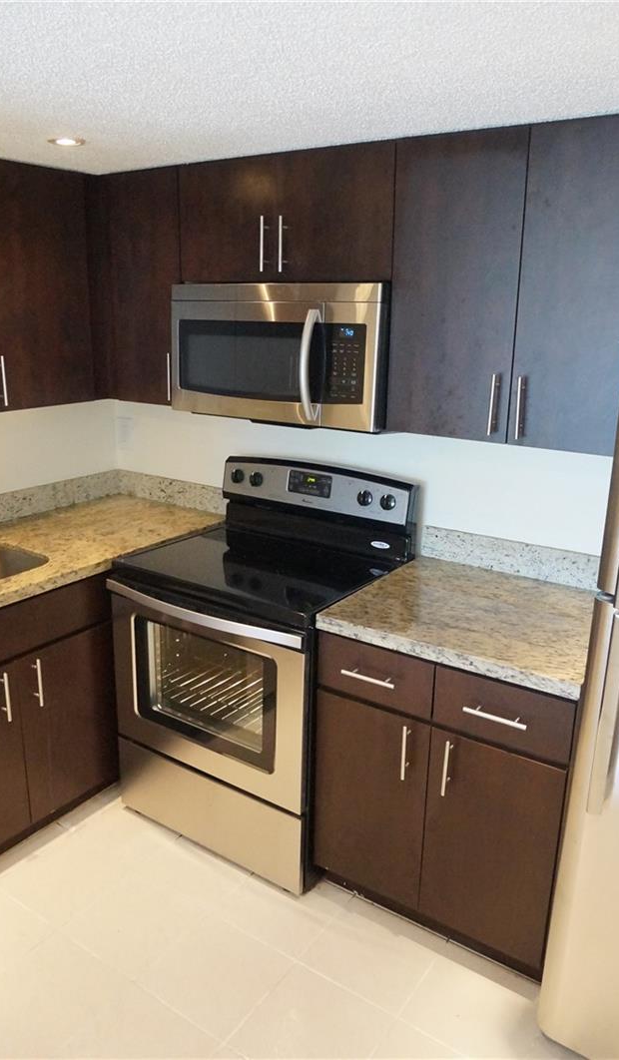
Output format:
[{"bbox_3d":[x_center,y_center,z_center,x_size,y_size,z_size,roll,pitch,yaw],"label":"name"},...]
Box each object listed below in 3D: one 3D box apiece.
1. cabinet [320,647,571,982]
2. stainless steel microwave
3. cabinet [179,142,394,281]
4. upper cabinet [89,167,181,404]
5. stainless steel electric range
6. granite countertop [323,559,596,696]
[{"bbox_3d":[0.496,0.674,2.210,0.711,0.853,0.653,11,20,31],"label":"cabinet"},{"bbox_3d":[-0.030,-0.593,2.347,0.774,0.416,0.415,11,20,31],"label":"stainless steel microwave"},{"bbox_3d":[-0.014,-0.964,2.245,0.784,0.354,0.304,11,19,32],"label":"cabinet"},{"bbox_3d":[-0.514,-0.873,2.615,0.405,0.776,0.304,11,19,32],"label":"upper cabinet"},{"bbox_3d":[-0.149,0.415,2.399,0.781,1.188,0.685,11,19,32],"label":"stainless steel electric range"},{"bbox_3d":[0.507,0.245,2.080,0.726,0.044,0.648,11,20,31],"label":"granite countertop"}]

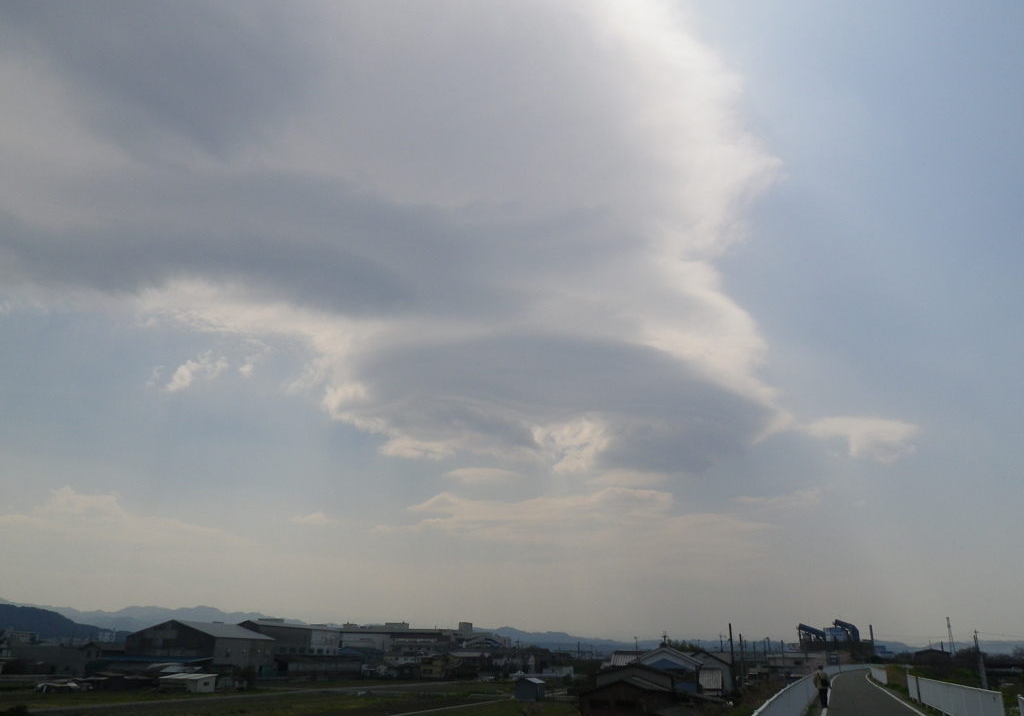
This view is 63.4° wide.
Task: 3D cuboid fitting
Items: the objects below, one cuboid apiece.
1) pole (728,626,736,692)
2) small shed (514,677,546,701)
[{"bbox_3d":[34.628,46.772,129.351,0.330,9.900,0.330,-5,-21,13],"label":"pole"},{"bbox_3d":[2.189,39.769,99.269,2.750,2.550,3.000,-8,-22,22],"label":"small shed"}]

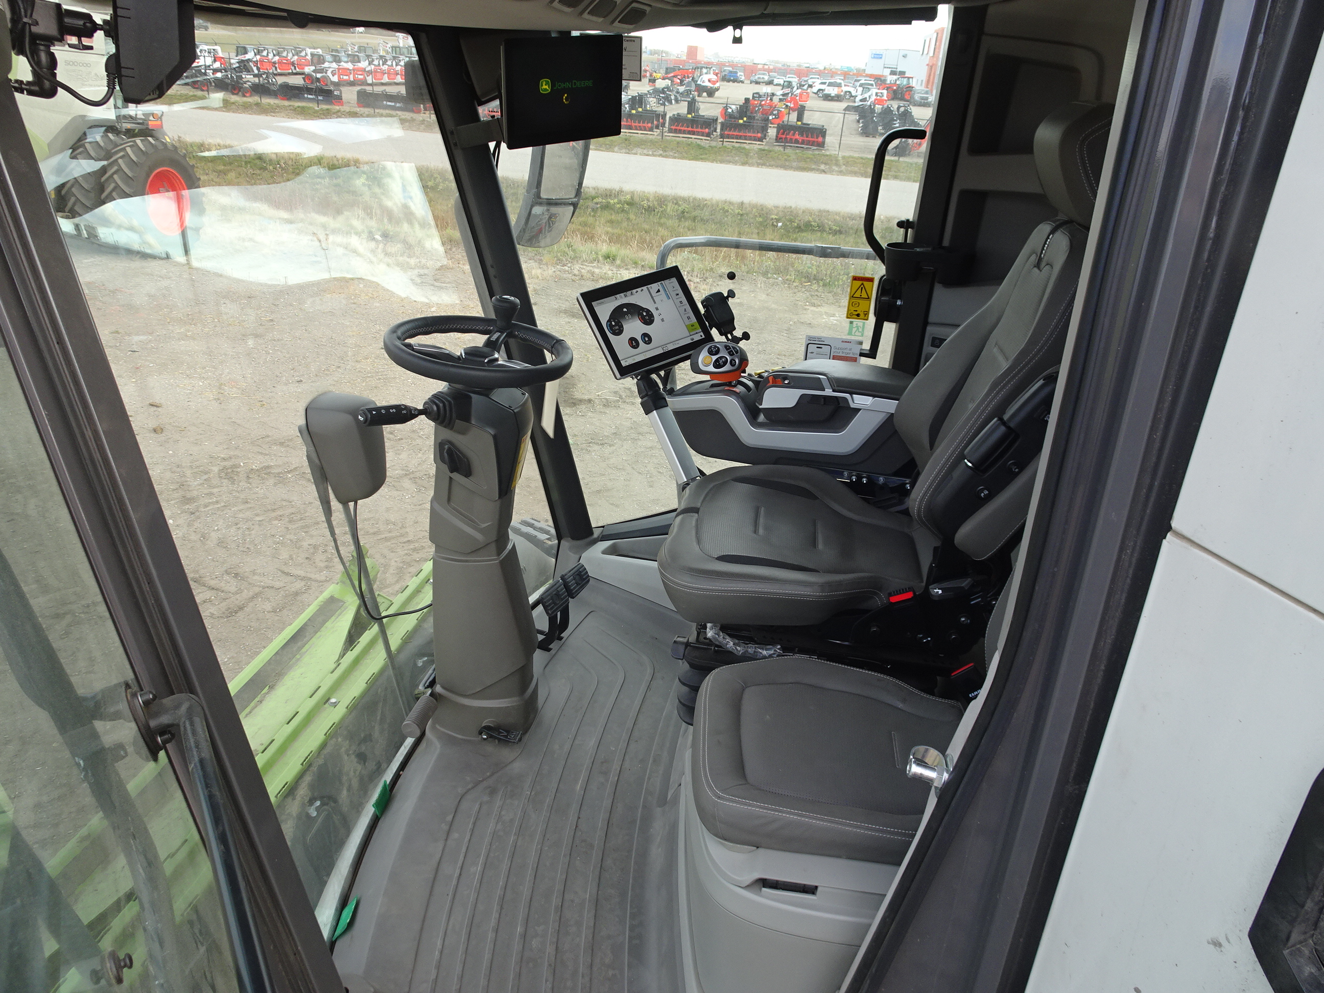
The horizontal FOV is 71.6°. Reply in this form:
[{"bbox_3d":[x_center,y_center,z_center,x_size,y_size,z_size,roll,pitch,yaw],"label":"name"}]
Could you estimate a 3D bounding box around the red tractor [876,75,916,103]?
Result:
[{"bbox_3d":[30.115,-52.518,118.000,5.000,2.850,2.200,5,26,0],"label":"red tractor"}]

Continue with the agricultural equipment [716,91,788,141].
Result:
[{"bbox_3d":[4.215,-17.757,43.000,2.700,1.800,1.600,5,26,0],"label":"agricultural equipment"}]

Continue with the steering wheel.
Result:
[{"bbox_3d":[-0.368,-0.319,1.859,0.378,0.110,0.378,8,26,-4],"label":"steering wheel"}]

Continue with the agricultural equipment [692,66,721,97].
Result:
[{"bbox_3d":[3.904,-37.276,82.500,1.900,2.450,4.200,-6,28,-23],"label":"agricultural equipment"}]

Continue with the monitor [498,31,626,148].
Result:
[{"bbox_3d":[-0.229,-0.916,2.067,0.285,0.223,0.045,-17,42,-26],"label":"monitor"}]

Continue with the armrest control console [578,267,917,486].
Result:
[{"bbox_3d":[0.229,-0.294,2.180,0.830,0.410,0.300,7,26,4],"label":"armrest control console"}]

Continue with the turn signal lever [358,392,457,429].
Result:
[{"bbox_3d":[-0.497,-0.168,1.790,0.170,0.060,0.055,-8,29,-26],"label":"turn signal lever"}]

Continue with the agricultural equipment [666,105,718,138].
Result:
[{"bbox_3d":[1.323,-16.542,40.500,2.000,1.300,1.100,5,26,0],"label":"agricultural equipment"}]

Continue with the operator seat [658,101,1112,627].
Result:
[{"bbox_3d":[0.425,-0.264,1.752,0.790,0.950,0.550,7,26,4],"label":"operator seat"}]

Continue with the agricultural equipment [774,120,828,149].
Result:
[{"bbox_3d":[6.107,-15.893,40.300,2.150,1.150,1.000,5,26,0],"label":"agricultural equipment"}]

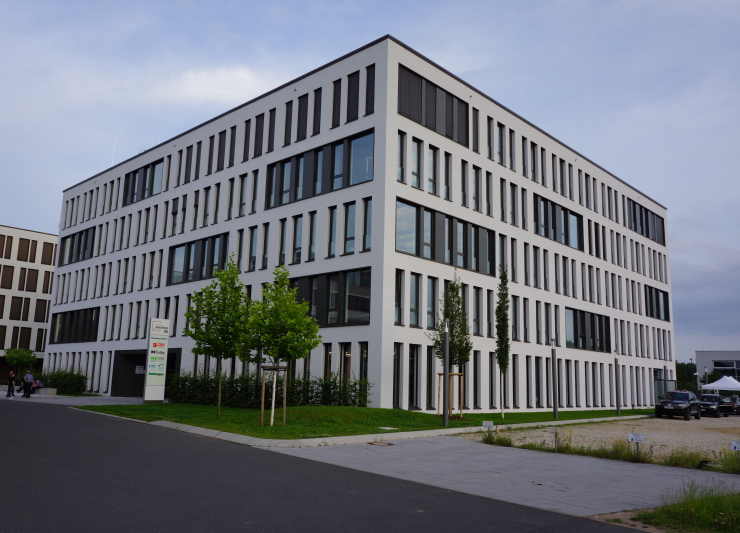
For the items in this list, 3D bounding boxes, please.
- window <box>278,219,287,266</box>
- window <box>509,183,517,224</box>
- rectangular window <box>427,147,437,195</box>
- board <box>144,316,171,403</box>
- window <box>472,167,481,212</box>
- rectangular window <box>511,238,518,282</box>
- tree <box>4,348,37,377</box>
[{"bbox_3d":[-4.947,-1.341,34.110,0.661,2.770,0.200,-9,-15,42],"label":"window"},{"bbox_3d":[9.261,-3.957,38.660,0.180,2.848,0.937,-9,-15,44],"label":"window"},{"bbox_3d":[3.407,-5.117,32.402,0.200,2.595,0.931,-9,-15,44],"label":"rectangular window"},{"bbox_3d":[-12.803,5.708,36.175,1.130,4.950,0.270,9,-13,-36],"label":"board"},{"bbox_3d":[6.217,-4.521,35.181,0.200,2.781,0.892,-9,-15,44],"label":"window"},{"bbox_3d":[8.913,-0.411,37.301,0.200,2.750,0.669,-9,-15,44],"label":"rectangular window"},{"bbox_3d":[-29.942,8.956,51.675,2.800,3.669,2.800,8,-13,-29],"label":"tree"}]

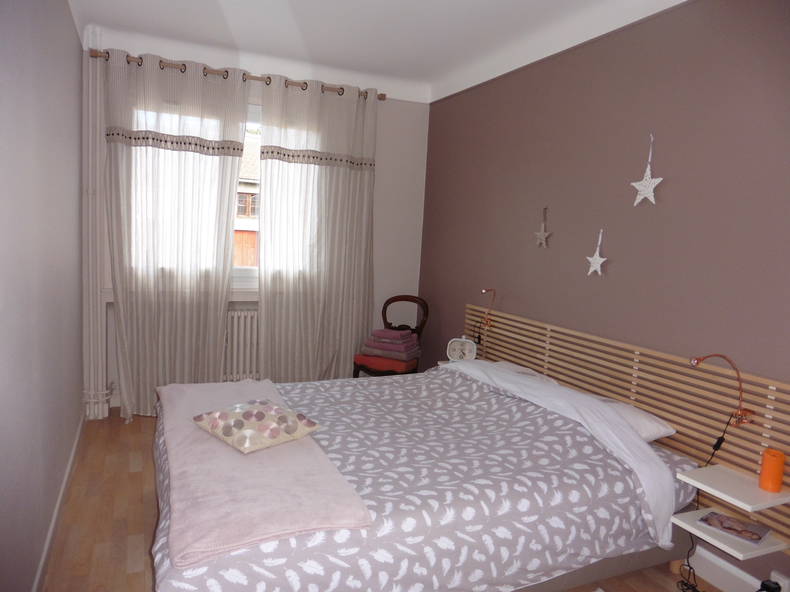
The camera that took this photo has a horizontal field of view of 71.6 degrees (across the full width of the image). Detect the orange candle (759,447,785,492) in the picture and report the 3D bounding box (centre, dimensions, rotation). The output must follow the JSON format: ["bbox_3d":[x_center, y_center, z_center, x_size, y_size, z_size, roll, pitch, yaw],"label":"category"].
[{"bbox_3d":[1.397,0.645,2.026,0.068,0.138,0.068,0,7,-25],"label":"orange candle"}]

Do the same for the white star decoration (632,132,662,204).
[{"bbox_3d":[1.195,-0.597,2.600,0.030,0.335,0.180,0,7,-25],"label":"white star decoration"}]

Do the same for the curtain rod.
[{"bbox_3d":[-0.996,-1.548,3.888,2.050,0.055,0.070,0,7,-23],"label":"curtain rod"}]

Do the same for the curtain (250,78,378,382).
[{"bbox_3d":[-0.603,-0.370,4.184,0.920,2.430,0.160,0,7,-23],"label":"curtain"}]

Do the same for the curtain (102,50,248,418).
[{"bbox_3d":[-1.504,-0.364,3.791,0.900,2.420,0.160,0,7,-23],"label":"curtain"}]

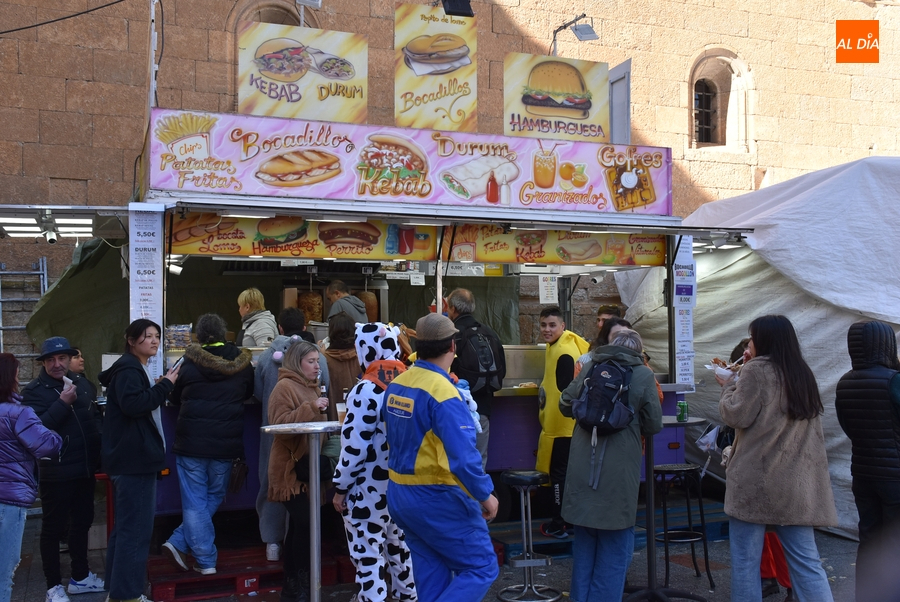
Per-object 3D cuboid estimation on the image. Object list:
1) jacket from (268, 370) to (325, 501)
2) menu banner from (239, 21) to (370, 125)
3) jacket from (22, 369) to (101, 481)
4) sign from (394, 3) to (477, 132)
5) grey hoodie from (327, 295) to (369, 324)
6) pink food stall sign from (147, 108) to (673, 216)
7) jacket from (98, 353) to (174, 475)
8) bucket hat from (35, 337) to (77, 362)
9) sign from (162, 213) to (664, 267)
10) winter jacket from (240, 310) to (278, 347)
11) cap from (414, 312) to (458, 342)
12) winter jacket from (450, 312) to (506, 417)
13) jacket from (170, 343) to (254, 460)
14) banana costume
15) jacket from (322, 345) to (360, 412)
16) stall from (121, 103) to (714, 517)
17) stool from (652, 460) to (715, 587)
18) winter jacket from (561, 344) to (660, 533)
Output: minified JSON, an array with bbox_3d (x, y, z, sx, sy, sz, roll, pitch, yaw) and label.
[{"bbox_3d":[-0.926,0.817,5.473,0.360,0.810,0.430,0,-2,13],"label":"jacket"},{"bbox_3d":[-1.080,-1.654,6.674,0.967,0.746,0.040,1,-2,-19],"label":"menu banner"},{"bbox_3d":[-2.424,0.768,5.650,0.380,0.730,0.510,-3,-3,42],"label":"jacket"},{"bbox_3d":[-0.112,-1.796,6.930,0.660,0.950,0.030,1,-3,-19],"label":"sign"},{"bbox_3d":[-0.868,0.209,7.700,0.360,0.610,0.460,-2,-3,41],"label":"grey hoodie"},{"bbox_3d":[-0.103,-1.014,6.847,4.130,0.560,0.070,1,-2,-19],"label":"pink food stall sign"},{"bbox_3d":[-1.921,0.689,5.520,0.450,0.755,0.450,0,-3,0],"label":"jacket"},{"bbox_3d":[-2.440,0.305,5.600,0.270,0.135,0.290,-8,-2,-30],"label":"bucket hat"},{"bbox_3d":[-0.069,-0.467,6.881,3.990,0.350,0.050,1,-2,-19],"label":"sign"},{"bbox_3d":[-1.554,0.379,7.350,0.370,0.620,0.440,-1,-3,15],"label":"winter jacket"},{"bbox_3d":[-0.067,0.132,4.500,0.195,0.135,0.265,-3,6,42],"label":"cap"},{"bbox_3d":[0.178,0.443,6.288,0.500,0.730,0.380,1,-2,-25],"label":"winter jacket"},{"bbox_3d":[-1.508,0.638,5.720,0.540,0.750,0.430,1,-3,-22],"label":"jacket"},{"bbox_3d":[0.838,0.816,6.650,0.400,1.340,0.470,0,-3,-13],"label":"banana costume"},{"bbox_3d":[-0.707,0.647,5.980,0.460,0.720,0.340,0,-2,-6],"label":"jacket"},{"bbox_3d":[-0.335,0.235,7.604,4.480,3.000,2.400,1,-2,-19],"label":"stall"},{"bbox_3d":[1.530,1.474,5.930,0.355,0.765,0.355,0,-3,-2],"label":"stool"},{"bbox_3d":[0.906,0.766,5.055,0.580,1.020,0.420,0,-2,6],"label":"winter jacket"}]

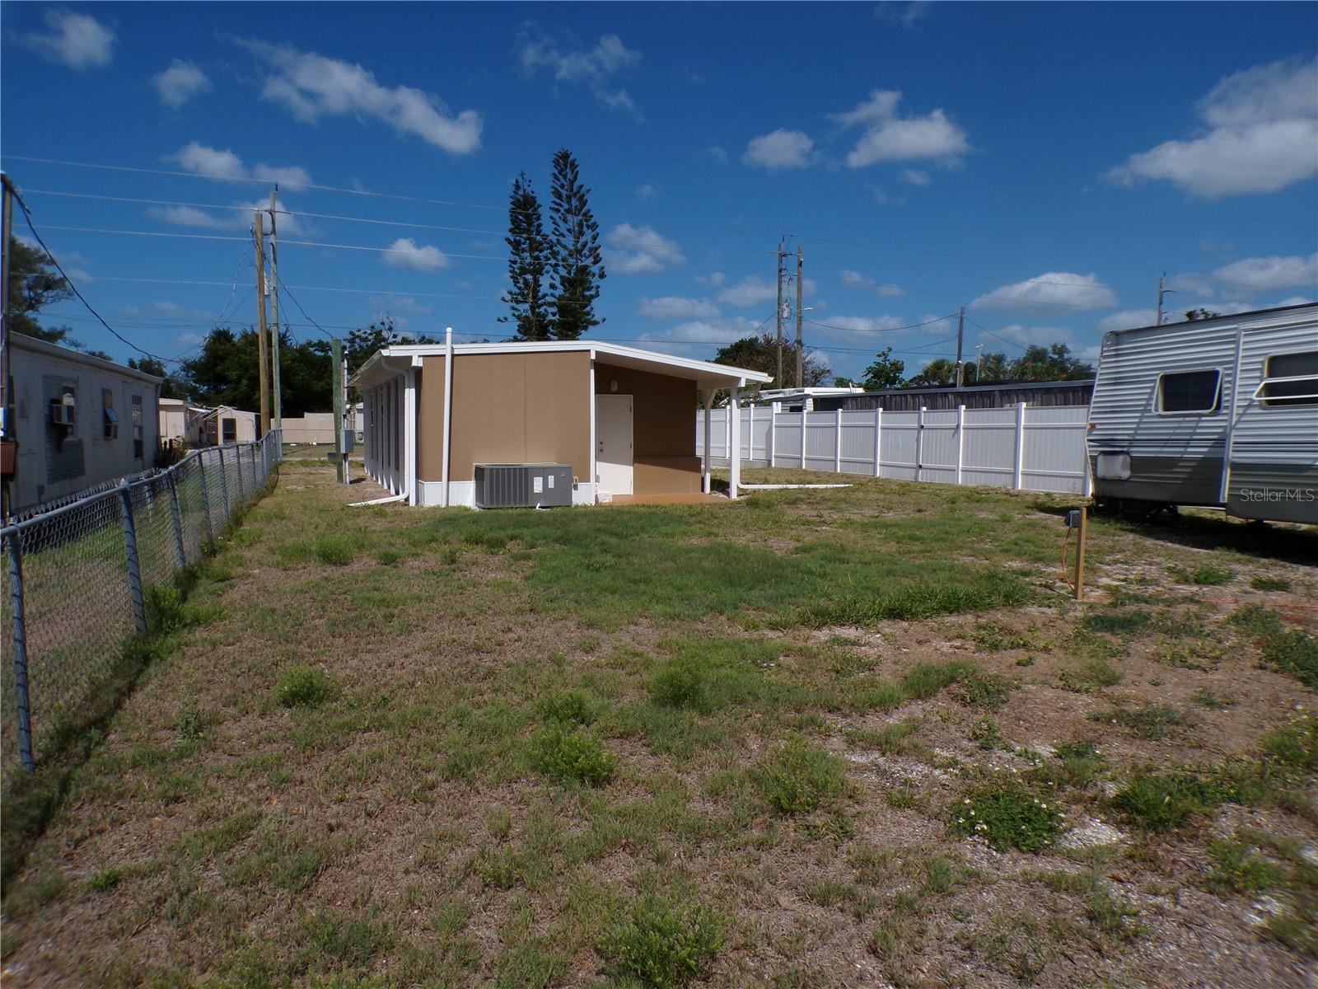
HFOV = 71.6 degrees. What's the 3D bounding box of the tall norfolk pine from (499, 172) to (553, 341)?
[{"bbox_3d":[-8.586,-11.802,59.319,3.600,17.771,3.600,-1,4,-21],"label":"tall norfolk pine"}]

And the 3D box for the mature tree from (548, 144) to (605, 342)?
[{"bbox_3d":[-5.278,-12.526,59.266,3.900,19.289,3.900,-1,4,-21],"label":"mature tree"}]

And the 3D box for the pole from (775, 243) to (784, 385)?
[{"bbox_3d":[5.843,-7.145,45.103,0.330,10.682,0.330,-1,4,-21],"label":"pole"}]

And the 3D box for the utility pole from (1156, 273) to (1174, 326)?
[{"bbox_3d":[28.745,-7.374,52.589,0.800,10.635,0.400,-1,4,-21],"label":"utility pole"}]

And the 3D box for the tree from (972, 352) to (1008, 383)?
[{"bbox_3d":[23.738,-6.650,65.677,3.200,7.138,3.200,-1,4,-21],"label":"tree"}]

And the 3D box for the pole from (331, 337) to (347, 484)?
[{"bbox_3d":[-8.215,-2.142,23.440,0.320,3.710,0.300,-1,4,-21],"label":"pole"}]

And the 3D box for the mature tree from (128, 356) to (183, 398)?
[{"bbox_3d":[-41.080,-7.802,74.664,4.800,6.970,4.800,-1,4,-21],"label":"mature tree"}]

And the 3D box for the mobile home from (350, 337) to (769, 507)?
[{"bbox_3d":[-3.661,-1.856,23.655,7.730,3.100,13.750,-1,4,-21],"label":"mobile home"}]

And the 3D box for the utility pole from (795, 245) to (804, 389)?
[{"bbox_3d":[6.829,-7.017,45.112,0.330,10.444,0.330,-1,4,-21],"label":"utility pole"}]

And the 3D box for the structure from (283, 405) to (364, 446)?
[{"bbox_3d":[-23.847,-5.062,65.824,6.500,2.900,4.000,-1,4,-21],"label":"structure"}]

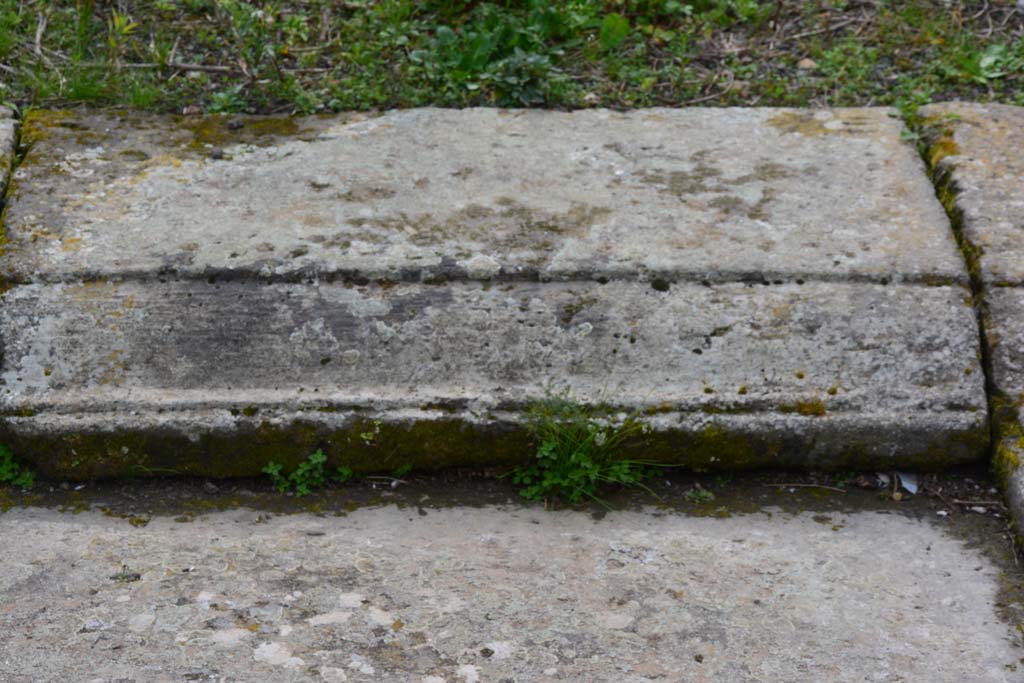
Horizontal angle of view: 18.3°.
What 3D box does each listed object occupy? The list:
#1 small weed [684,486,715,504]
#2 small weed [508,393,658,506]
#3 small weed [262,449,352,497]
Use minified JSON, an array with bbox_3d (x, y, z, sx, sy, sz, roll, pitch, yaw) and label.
[{"bbox_3d":[0.187,0.151,3.182,0.030,0.012,0.022,0,29,0],"label":"small weed"},{"bbox_3d":[0.072,0.103,3.177,0.150,0.100,0.105,0,29,0],"label":"small weed"},{"bbox_3d":[-0.206,0.126,3.196,0.090,0.042,0.042,0,29,0],"label":"small weed"}]

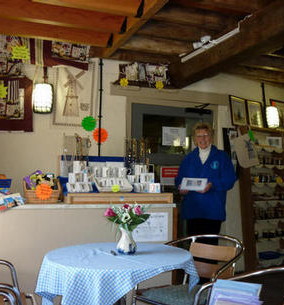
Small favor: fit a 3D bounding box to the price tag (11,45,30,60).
[{"bbox_3d":[-1.213,-0.999,3.880,0.190,0.155,0.010,2,-5,-18],"label":"price tag"}]

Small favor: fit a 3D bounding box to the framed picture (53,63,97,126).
[{"bbox_3d":[-0.716,-0.596,4.060,0.434,0.645,0.030,2,-4,-16],"label":"framed picture"}]

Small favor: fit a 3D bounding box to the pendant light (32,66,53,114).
[{"bbox_3d":[-0.922,-0.575,3.600,0.185,0.420,0.185,2,-4,-16],"label":"pendant light"}]

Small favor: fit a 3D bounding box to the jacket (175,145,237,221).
[{"bbox_3d":[0.615,0.290,3.760,0.590,0.730,0.360,0,-5,7],"label":"jacket"}]

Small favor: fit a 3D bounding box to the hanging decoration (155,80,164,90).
[{"bbox_3d":[0.190,-0.728,4.220,0.100,0.100,0.012,2,-4,-16],"label":"hanging decoration"}]

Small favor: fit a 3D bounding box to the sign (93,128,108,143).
[{"bbox_3d":[-0.447,-0.183,4.180,0.165,0.155,0.010,2,-5,-18],"label":"sign"}]

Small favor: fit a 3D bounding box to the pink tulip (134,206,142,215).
[{"bbox_3d":[-0.016,0.273,1.830,0.037,0.040,0.037,1,-4,0],"label":"pink tulip"}]

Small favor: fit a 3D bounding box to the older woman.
[{"bbox_3d":[0.607,0.530,3.750,0.590,1.650,0.400,0,-5,7],"label":"older woman"}]

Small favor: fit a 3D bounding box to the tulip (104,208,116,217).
[{"bbox_3d":[-0.157,0.300,1.940,0.058,0.046,0.052,1,-5,0],"label":"tulip"}]

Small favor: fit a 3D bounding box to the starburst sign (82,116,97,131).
[{"bbox_3d":[-0.561,-0.310,4.150,0.155,0.155,0.010,2,-5,-18],"label":"starburst sign"}]

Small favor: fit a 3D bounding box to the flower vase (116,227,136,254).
[{"bbox_3d":[-0.073,0.415,1.830,0.090,0.130,0.090,1,-4,0],"label":"flower vase"}]

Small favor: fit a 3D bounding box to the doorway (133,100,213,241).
[{"bbox_3d":[0.322,0.421,4.346,0.950,1.920,0.120,2,-4,-16],"label":"doorway"}]

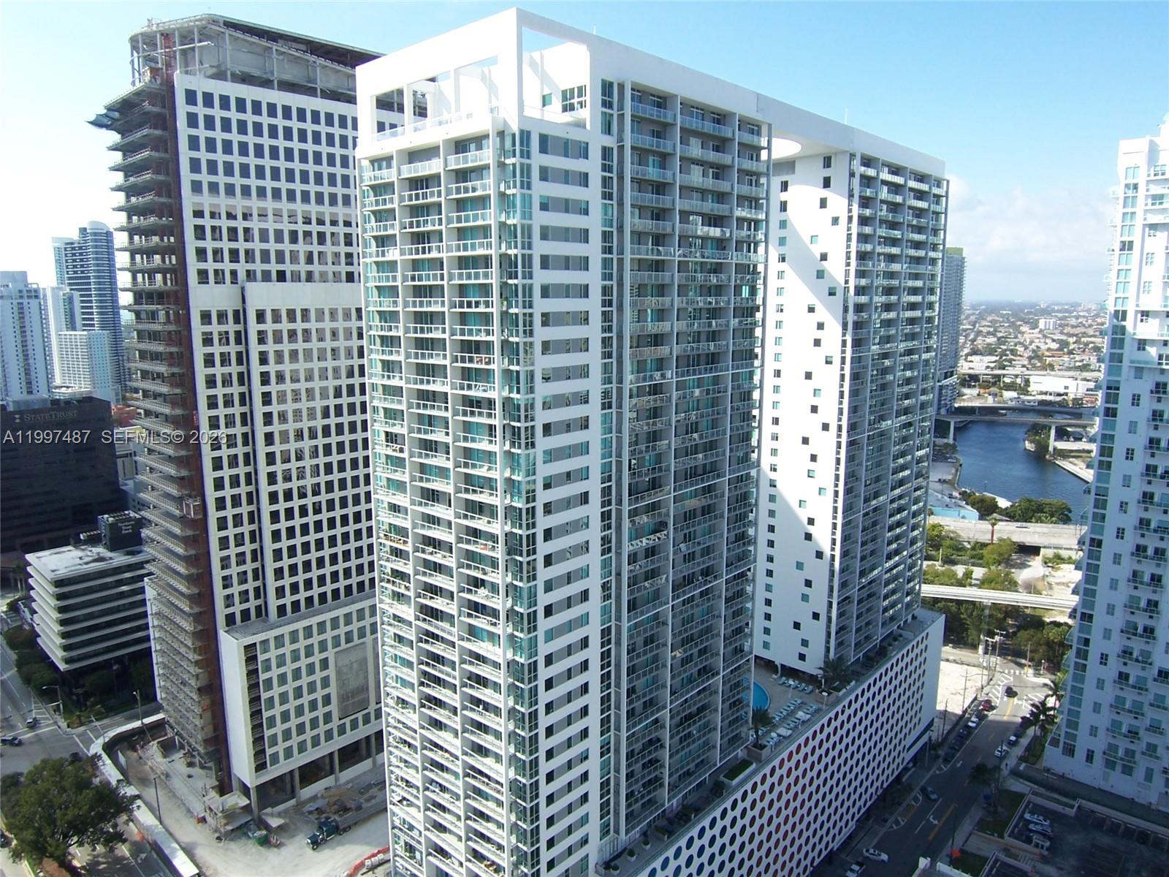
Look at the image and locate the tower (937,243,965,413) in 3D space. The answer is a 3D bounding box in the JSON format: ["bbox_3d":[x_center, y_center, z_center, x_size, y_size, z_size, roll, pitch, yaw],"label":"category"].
[{"bbox_3d":[313.672,-91.808,683.088,28.000,145.000,28.000,7,12,34],"label":"tower"}]

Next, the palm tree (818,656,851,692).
[{"bbox_3d":[44.876,42.060,139.054,6.080,6.080,6.080,9,14,42],"label":"palm tree"}]

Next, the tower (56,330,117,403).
[{"bbox_3d":[-483.029,-65.470,752.605,49.000,75.000,18.500,6,12,30],"label":"tower"}]

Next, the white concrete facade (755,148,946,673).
[{"bbox_3d":[48.626,-7.106,160.042,28.500,96.700,47.500,9,14,42],"label":"white concrete facade"}]

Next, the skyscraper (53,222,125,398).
[{"bbox_3d":[-539.283,-141.362,854.740,58.000,189.000,40.000,8,13,38],"label":"skyscraper"}]

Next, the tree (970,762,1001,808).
[{"bbox_3d":[82.673,71.245,158.790,6.570,9.910,6.570,9,14,42],"label":"tree"}]

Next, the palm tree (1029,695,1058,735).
[{"bbox_3d":[107.995,66.354,182.589,7.120,10.980,7.120,9,14,42],"label":"palm tree"}]

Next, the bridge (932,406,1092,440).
[{"bbox_3d":[315.884,-7.382,574.186,125.000,18.000,12.000,3,11,17],"label":"bridge"}]

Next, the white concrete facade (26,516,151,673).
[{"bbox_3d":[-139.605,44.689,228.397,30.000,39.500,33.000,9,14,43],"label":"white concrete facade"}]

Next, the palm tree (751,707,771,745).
[{"bbox_3d":[27.274,45.068,120.956,3.570,6.250,3.570,0,10,0],"label":"palm tree"}]

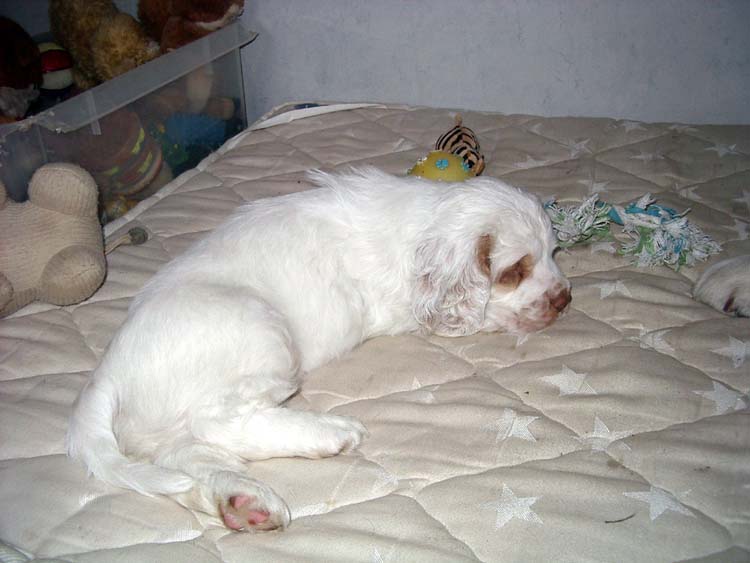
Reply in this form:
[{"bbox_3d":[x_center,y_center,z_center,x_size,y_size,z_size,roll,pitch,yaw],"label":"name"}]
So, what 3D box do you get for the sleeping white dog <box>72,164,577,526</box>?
[{"bbox_3d":[-0.033,0.013,0.750,0.486,0.168,0.340,-12,28,-20],"label":"sleeping white dog"}]

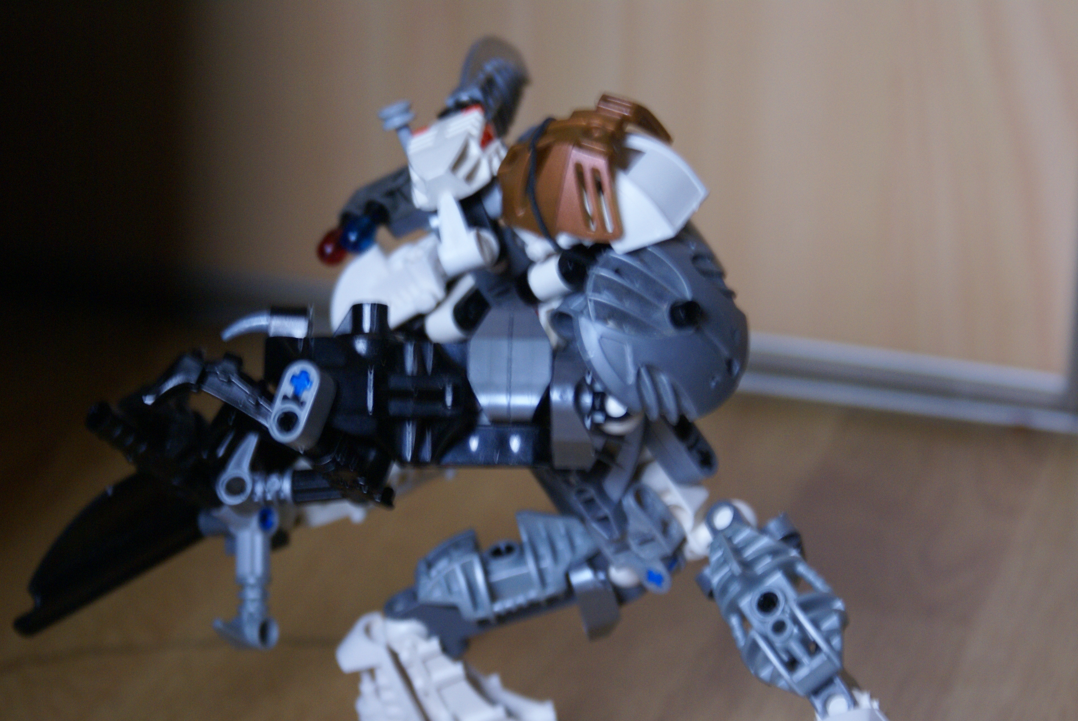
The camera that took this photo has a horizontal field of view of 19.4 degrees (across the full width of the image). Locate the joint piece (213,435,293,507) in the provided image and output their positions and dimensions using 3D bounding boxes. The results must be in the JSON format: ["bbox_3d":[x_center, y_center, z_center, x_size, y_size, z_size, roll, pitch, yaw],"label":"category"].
[{"bbox_3d":[-0.054,0.022,0.615,0.014,0.015,0.008,-4,-15,20],"label":"joint piece"}]

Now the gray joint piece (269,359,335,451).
[{"bbox_3d":[-0.045,0.009,0.596,0.007,0.015,0.008,17,-7,24],"label":"gray joint piece"}]

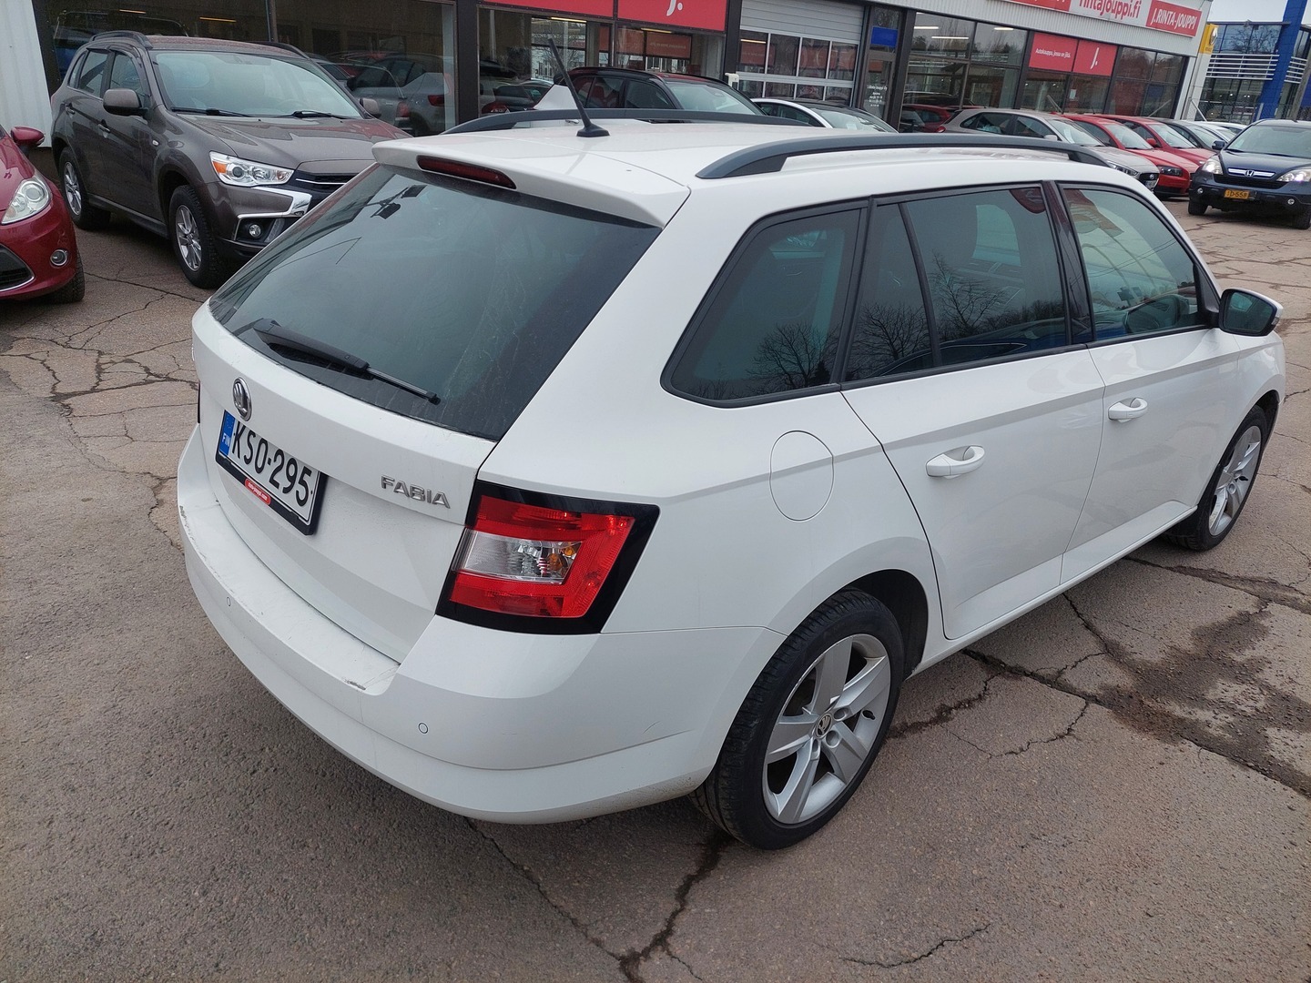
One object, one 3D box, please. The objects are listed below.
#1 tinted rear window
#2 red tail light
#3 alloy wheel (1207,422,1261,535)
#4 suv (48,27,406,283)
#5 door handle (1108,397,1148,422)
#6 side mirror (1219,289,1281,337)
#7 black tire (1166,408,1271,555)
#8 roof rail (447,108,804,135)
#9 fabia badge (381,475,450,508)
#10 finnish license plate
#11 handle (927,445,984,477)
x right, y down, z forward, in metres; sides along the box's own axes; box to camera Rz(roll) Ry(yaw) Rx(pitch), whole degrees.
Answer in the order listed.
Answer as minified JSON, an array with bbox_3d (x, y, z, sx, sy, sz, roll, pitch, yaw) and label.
[{"bbox_3d":[-0.553,-0.453,1.873,1.270,0.080,0.530,25,69,42],"label":"tinted rear window"},{"bbox_3d":[-0.156,0.089,1.408,0.320,0.235,0.175,-17,30,-39],"label":"red tail light"},{"bbox_3d":[2.154,-0.063,3.654,0.440,0.440,0.180,-17,30,-39],"label":"alloy wheel"},{"bbox_3d":[-3.397,-2.732,7.561,1.790,1.625,4.295,-17,30,-41],"label":"suv"},{"bbox_3d":[1.260,-0.224,2.530,0.215,0.050,0.050,-17,30,-39],"label":"door handle"},{"bbox_3d":[1.762,-0.548,2.824,0.135,0.150,0.195,-17,30,-39],"label":"side mirror"},{"bbox_3d":[2.148,-0.069,3.660,0.600,0.600,0.215,-17,30,-39],"label":"black tire"},{"bbox_3d":[0.034,-1.134,2.939,1.800,0.085,0.060,-17,30,-39],"label":"roof rail"},{"bbox_3d":[-0.364,0.005,1.436,0.150,0.023,0.008,16,19,28],"label":"fabia badge"},{"bbox_3d":[-0.767,-0.061,1.847,0.020,0.128,0.455,0,19,-45],"label":"finnish license plate"},{"bbox_3d":[0.627,-0.066,1.977,0.215,0.050,0.050,-17,30,-39],"label":"handle"}]

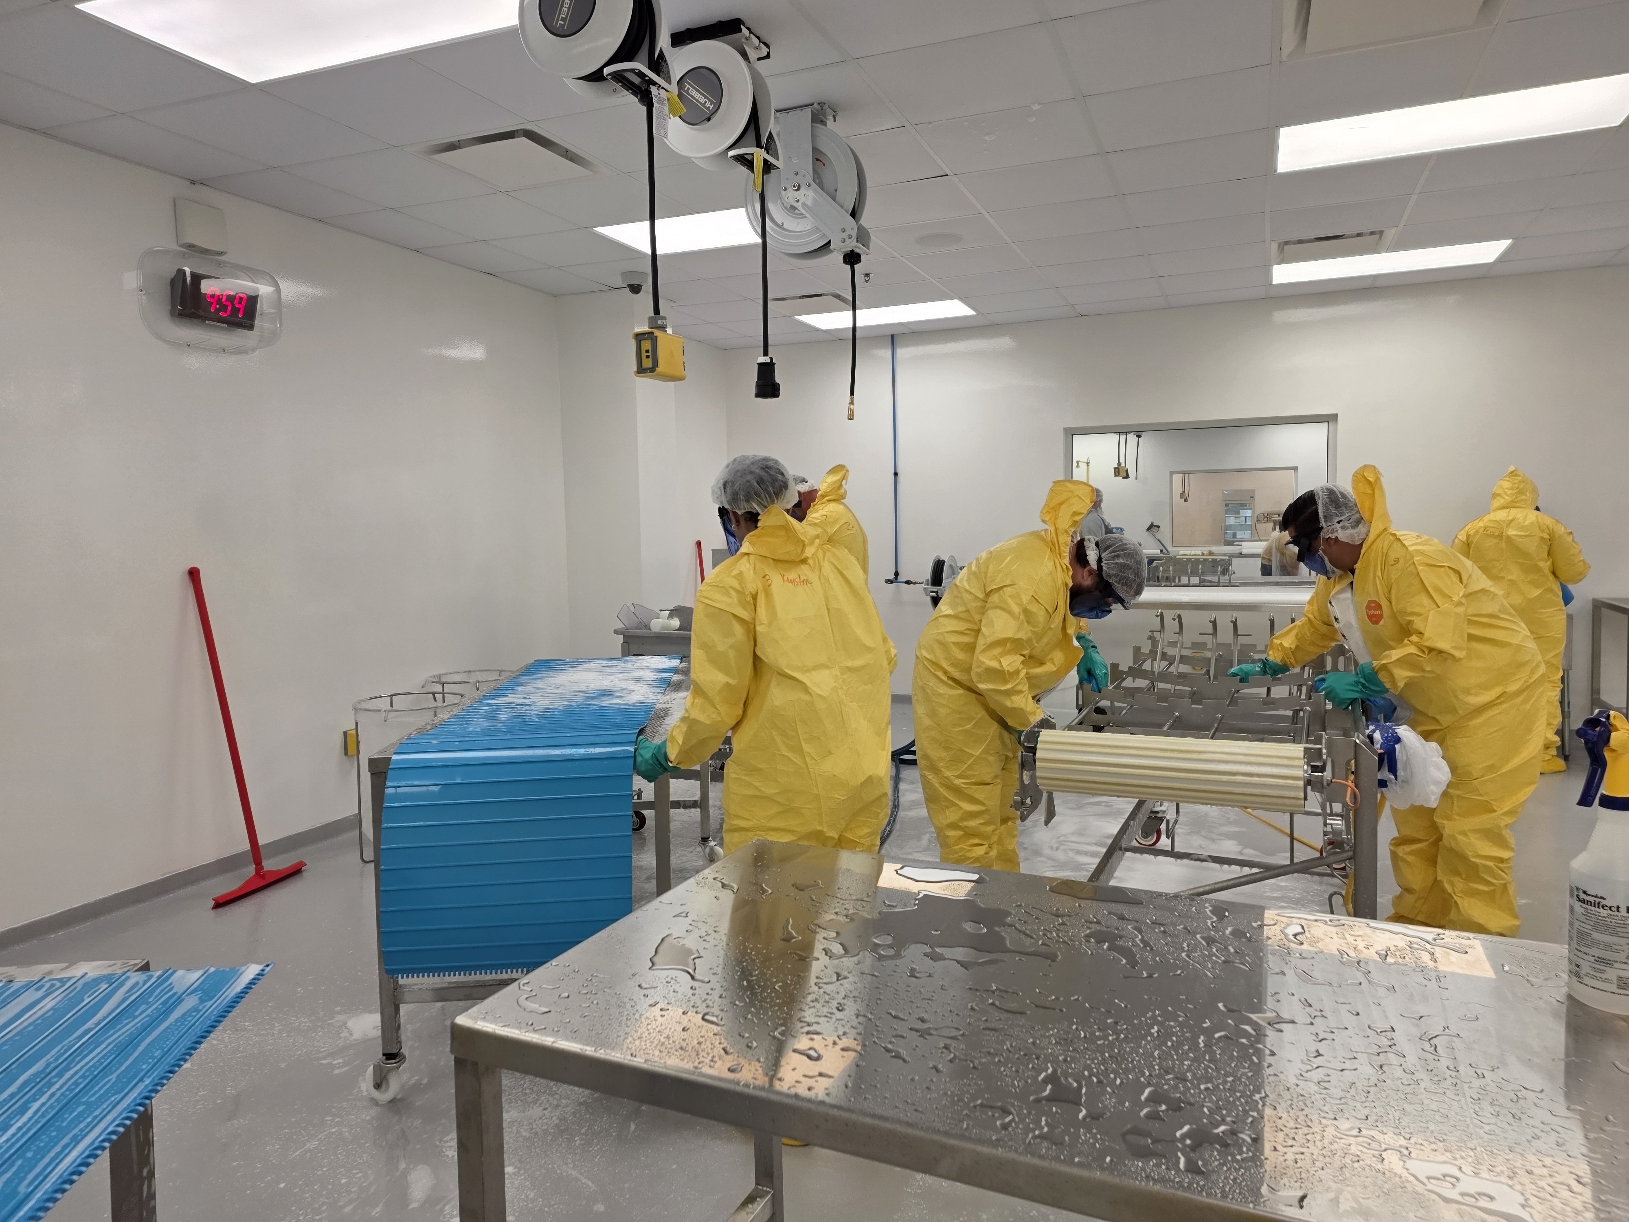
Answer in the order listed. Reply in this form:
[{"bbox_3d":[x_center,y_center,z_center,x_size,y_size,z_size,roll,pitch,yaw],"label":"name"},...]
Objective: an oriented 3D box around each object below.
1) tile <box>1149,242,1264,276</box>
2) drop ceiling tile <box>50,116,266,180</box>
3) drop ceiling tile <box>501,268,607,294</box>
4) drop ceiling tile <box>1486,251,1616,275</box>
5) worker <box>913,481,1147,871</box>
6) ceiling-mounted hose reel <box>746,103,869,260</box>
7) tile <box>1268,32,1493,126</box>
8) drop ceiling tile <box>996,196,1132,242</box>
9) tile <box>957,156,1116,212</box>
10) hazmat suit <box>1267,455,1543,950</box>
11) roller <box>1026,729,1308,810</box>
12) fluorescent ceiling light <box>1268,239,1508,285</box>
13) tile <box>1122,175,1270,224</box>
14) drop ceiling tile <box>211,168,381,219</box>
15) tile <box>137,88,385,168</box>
[{"bbox_3d":[2.233,-1.985,6.104,0.598,0.020,0.598,1,5,22],"label":"tile"},{"bbox_3d":[-2.443,-1.740,4.093,0.397,0.020,0.605,1,5,22],"label":"drop ceiling tile"},{"bbox_3d":[-1.506,-1.931,6.338,0.374,0.025,0.575,1,5,22],"label":"drop ceiling tile"},{"bbox_3d":[4.360,-2.064,6.459,0.600,0.025,0.417,1,5,22],"label":"drop ceiling tile"},{"bbox_3d":[0.642,0.352,3.280,0.720,1.500,0.580,0,5,13],"label":"worker"},{"bbox_3d":[-0.020,-1.496,3.834,0.453,0.500,0.182,1,5,22],"label":"ceiling-mounted hose reel"},{"bbox_3d":[1.872,-1.783,3.639,0.605,0.020,0.605,1,5,22],"label":"tile"},{"bbox_3d":[1.212,-1.901,5.228,0.600,0.025,0.600,1,5,22],"label":"drop ceiling tile"},{"bbox_3d":[0.976,-1.847,4.657,0.598,0.020,0.598,1,5,22],"label":"tile"},{"bbox_3d":[1.875,0.334,3.554,0.880,1.570,0.600,0,5,16],"label":"hazmat suit"},{"bbox_3d":[0.852,0.387,2.634,0.620,0.153,0.153,1,5,22],"label":"roller"},{"bbox_3d":[3.299,-2.045,6.287,1.219,0.070,0.597,1,5,22],"label":"fluorescent ceiling light"},{"bbox_3d":[1.773,-1.890,4.998,0.605,0.020,0.605,1,5,22],"label":"tile"},{"bbox_3d":[-2.200,-1.791,4.647,0.410,0.020,0.605,1,5,22],"label":"drop ceiling tile"},{"bbox_3d":[-1.975,-1.734,3.901,0.605,0.020,0.605,1,5,22],"label":"tile"}]

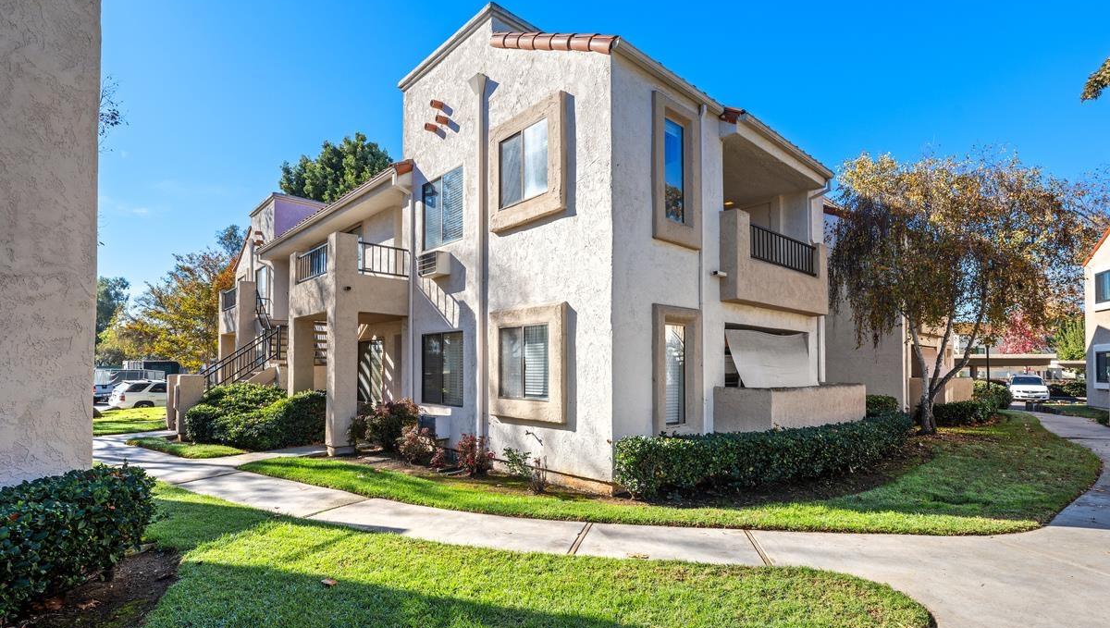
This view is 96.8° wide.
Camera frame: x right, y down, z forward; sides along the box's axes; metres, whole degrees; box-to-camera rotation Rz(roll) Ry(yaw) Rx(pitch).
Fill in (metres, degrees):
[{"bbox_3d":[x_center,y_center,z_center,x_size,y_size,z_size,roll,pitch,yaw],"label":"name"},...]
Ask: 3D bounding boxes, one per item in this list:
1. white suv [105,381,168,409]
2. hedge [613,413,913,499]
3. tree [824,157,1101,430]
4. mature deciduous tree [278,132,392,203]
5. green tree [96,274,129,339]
[{"bbox_3d":[-19.700,4.174,25.333,1.920,1.770,4.750,-4,-7,40],"label":"white suv"},{"bbox_3d":[3.620,1.878,7.465,6.500,0.720,0.950,4,-6,-37],"label":"hedge"},{"bbox_3d":[8.950,-0.536,11.089,5.300,6.200,5.100,0,-5,0],"label":"tree"},{"bbox_3d":[-10.200,-2.404,25.306,7.800,13.600,7.800,0,-5,0],"label":"mature deciduous tree"},{"bbox_3d":[-39.900,1.556,43.028,6.500,10.000,6.500,0,-5,0],"label":"green tree"}]

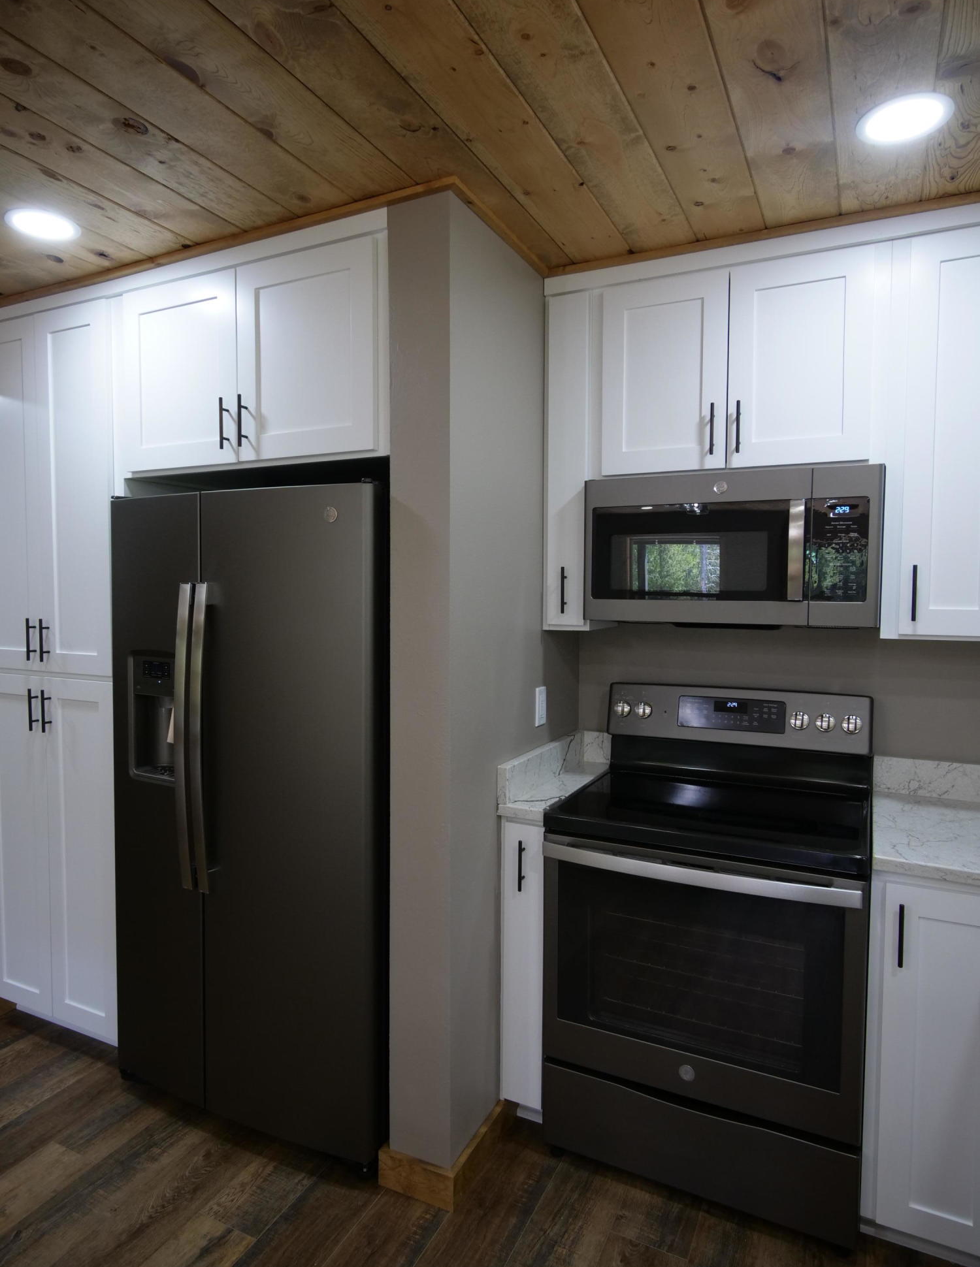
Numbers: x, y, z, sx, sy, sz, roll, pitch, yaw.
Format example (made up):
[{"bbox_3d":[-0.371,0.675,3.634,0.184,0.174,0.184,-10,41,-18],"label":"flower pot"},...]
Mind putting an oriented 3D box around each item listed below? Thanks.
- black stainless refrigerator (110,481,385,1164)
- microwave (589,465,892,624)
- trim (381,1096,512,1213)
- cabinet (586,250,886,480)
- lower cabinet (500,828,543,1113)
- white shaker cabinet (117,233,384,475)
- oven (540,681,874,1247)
[{"bbox_3d":[-0.531,0.493,2.369,0.901,1.777,0.865,2,3,25],"label":"black stainless refrigerator"},{"bbox_3d":[0.692,-0.230,2.168,0.759,0.411,0.410,2,3,25],"label":"microwave"},{"bbox_3d":[-0.116,1.357,2.031,0.214,0.090,0.330,2,3,25],"label":"trim"},{"bbox_3d":[0.707,-0.725,2.182,0.764,0.567,0.350,2,3,25],"label":"cabinet"},{"bbox_3d":[0.225,0.903,2.348,0.138,0.790,0.590,2,3,25],"label":"lower cabinet"},{"bbox_3d":[-0.558,-0.727,2.292,0.955,0.538,0.615,2,3,25],"label":"white shaker cabinet"},{"bbox_3d":[0.619,0.792,2.114,0.758,1.218,0.665,2,3,25],"label":"oven"}]

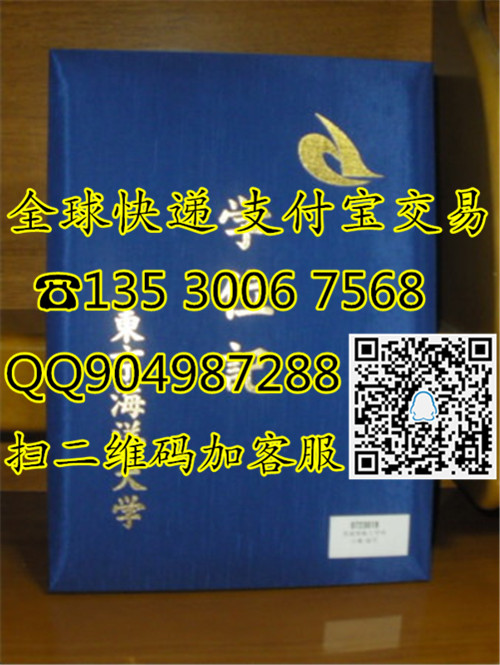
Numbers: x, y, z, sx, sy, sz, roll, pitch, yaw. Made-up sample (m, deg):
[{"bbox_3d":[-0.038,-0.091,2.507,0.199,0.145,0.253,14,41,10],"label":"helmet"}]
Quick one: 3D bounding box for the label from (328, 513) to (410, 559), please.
[{"bbox_3d":[0.072,0.122,0.483,0.049,0.025,0.001,1,1,-6],"label":"label"}]

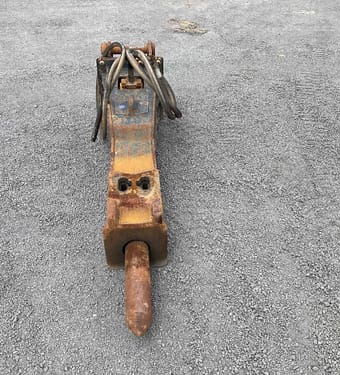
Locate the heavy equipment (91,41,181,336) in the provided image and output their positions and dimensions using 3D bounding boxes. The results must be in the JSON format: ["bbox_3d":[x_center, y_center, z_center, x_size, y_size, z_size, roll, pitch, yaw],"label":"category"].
[{"bbox_3d":[-0.196,-0.228,2.434,0.560,0.530,2.230,-3,39,-4],"label":"heavy equipment"}]

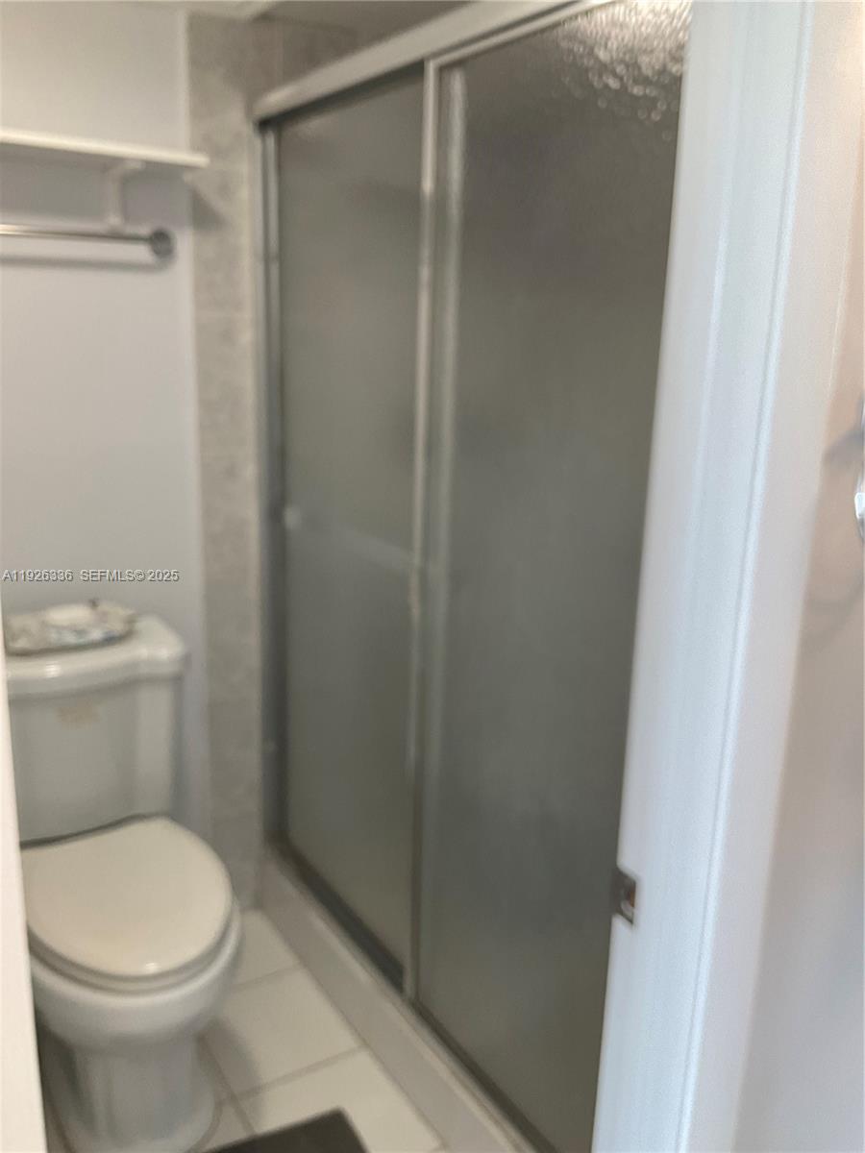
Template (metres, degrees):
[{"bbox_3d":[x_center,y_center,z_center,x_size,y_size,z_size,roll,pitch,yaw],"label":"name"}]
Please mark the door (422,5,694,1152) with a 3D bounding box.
[{"bbox_3d":[0.168,0.102,1.419,0.030,1.687,0.720,-8,17,-32],"label":"door"}]

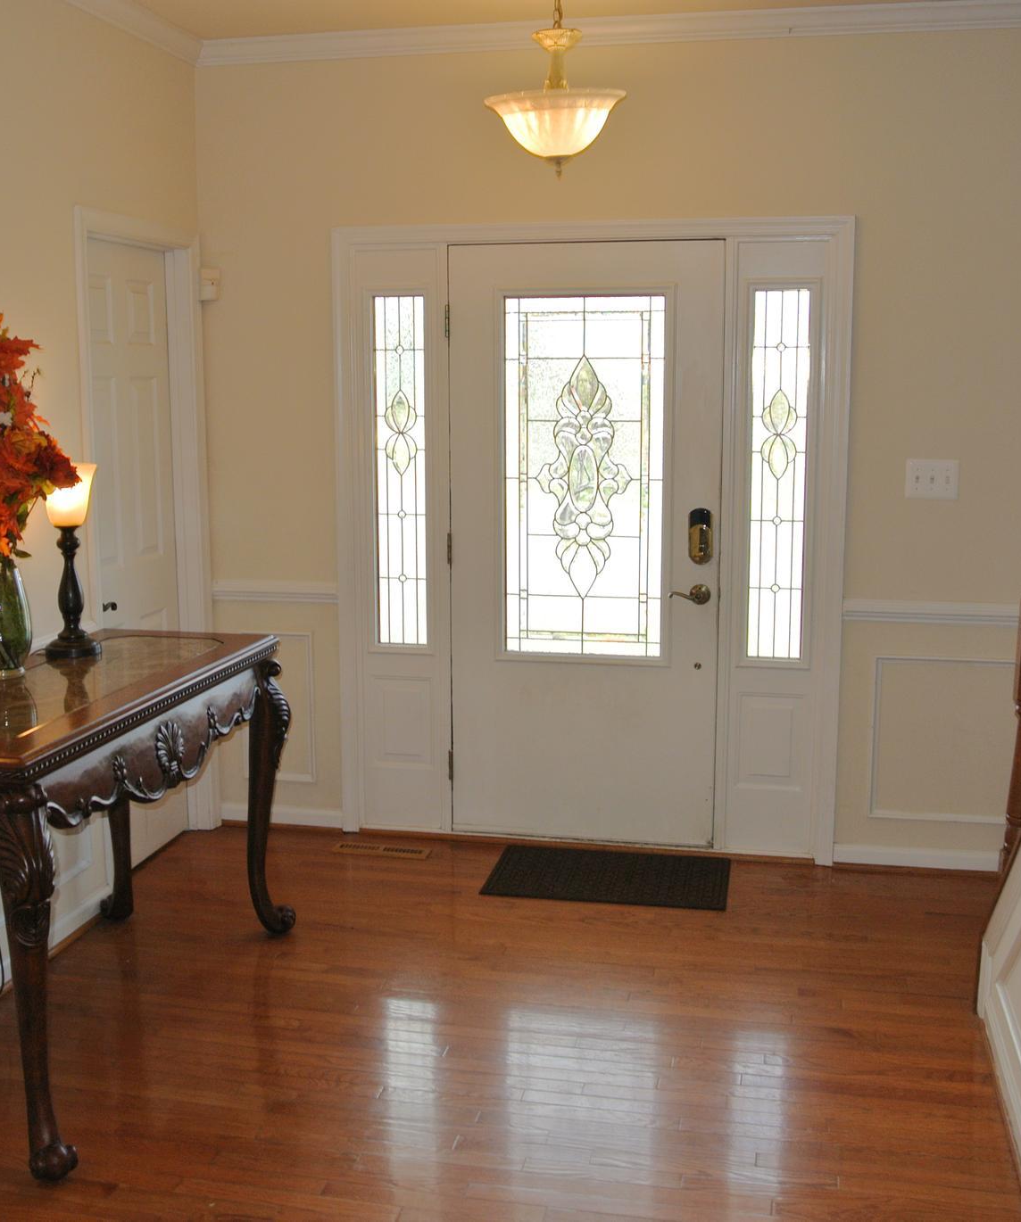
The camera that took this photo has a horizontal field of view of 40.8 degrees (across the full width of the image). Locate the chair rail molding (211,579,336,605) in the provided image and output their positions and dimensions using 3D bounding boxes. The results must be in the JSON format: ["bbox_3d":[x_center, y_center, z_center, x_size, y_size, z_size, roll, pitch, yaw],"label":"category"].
[{"bbox_3d":[-0.828,-0.066,4.826,0.470,0.075,0.030,2,9,12],"label":"chair rail molding"}]

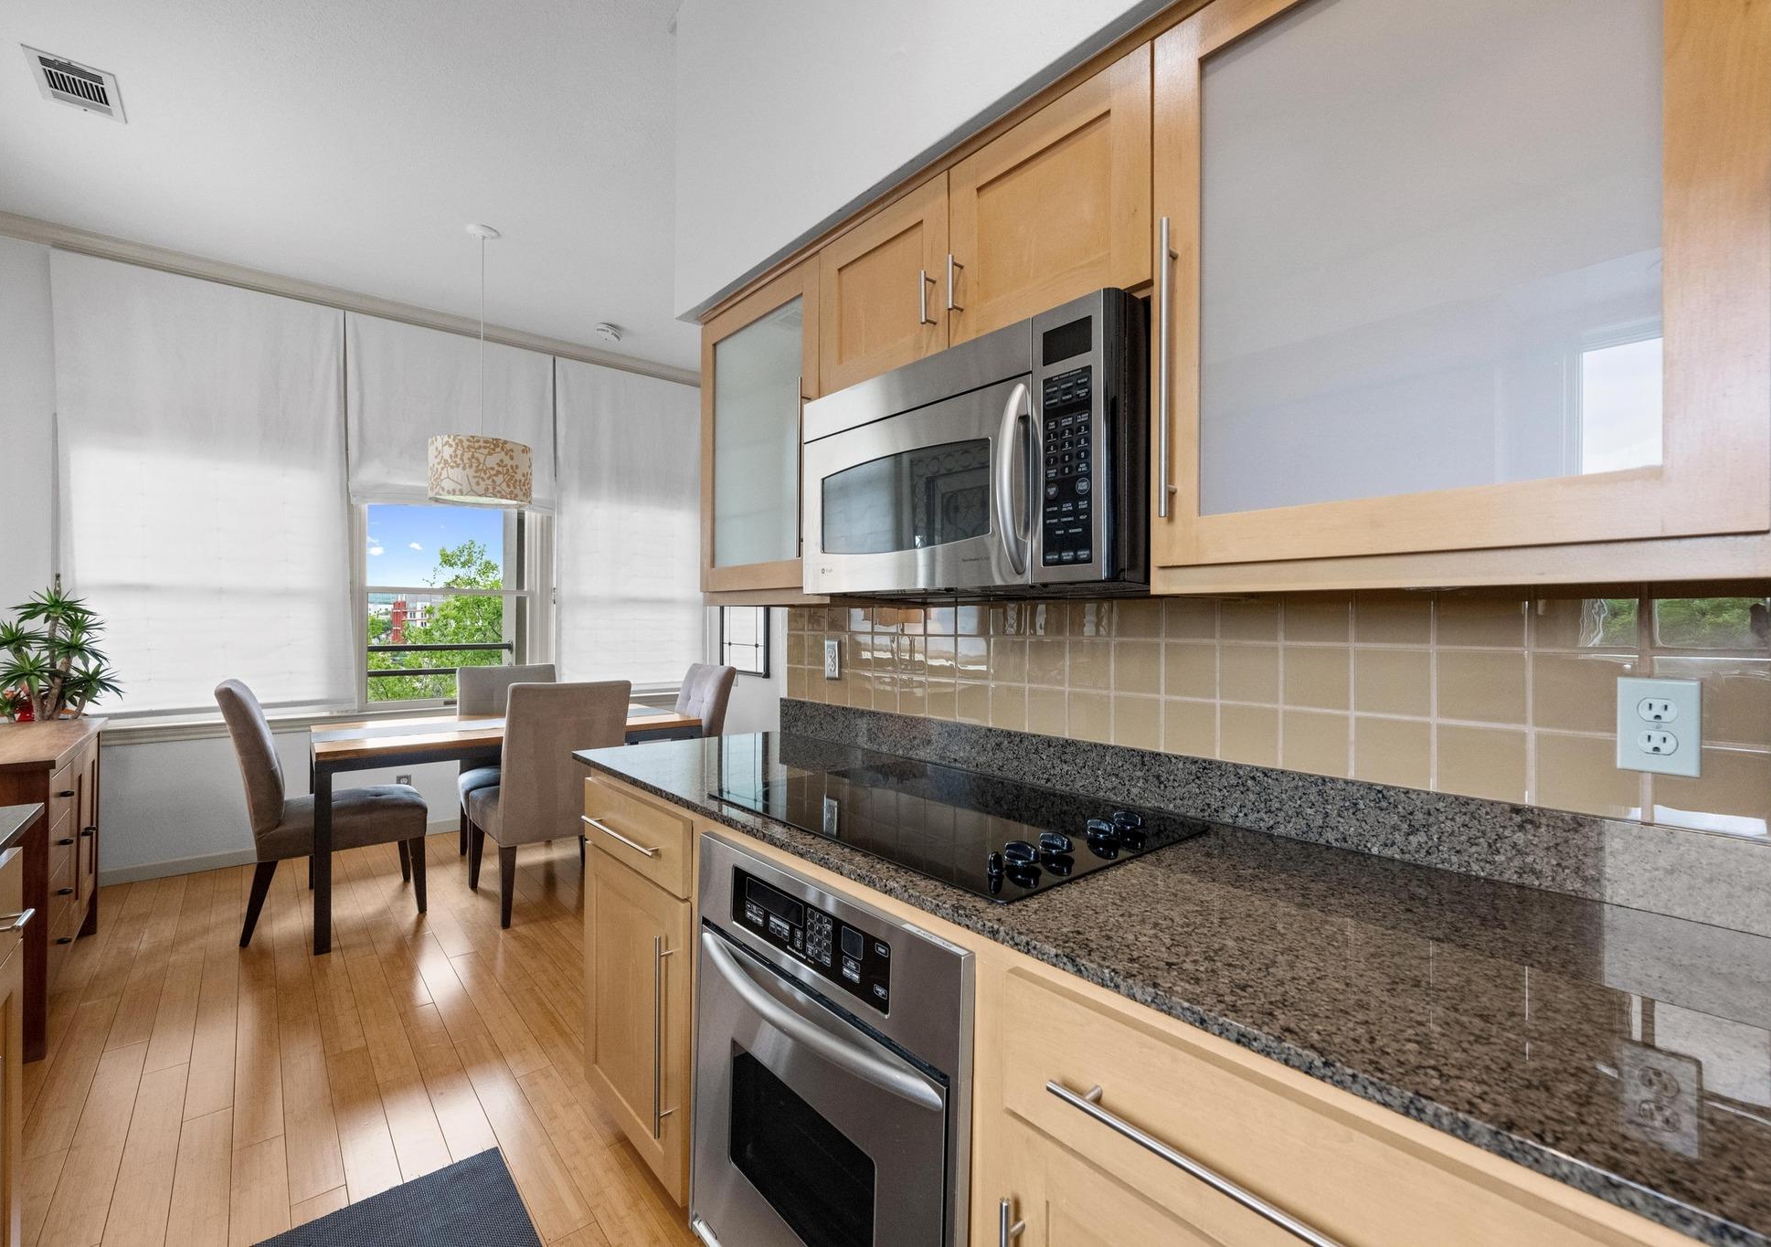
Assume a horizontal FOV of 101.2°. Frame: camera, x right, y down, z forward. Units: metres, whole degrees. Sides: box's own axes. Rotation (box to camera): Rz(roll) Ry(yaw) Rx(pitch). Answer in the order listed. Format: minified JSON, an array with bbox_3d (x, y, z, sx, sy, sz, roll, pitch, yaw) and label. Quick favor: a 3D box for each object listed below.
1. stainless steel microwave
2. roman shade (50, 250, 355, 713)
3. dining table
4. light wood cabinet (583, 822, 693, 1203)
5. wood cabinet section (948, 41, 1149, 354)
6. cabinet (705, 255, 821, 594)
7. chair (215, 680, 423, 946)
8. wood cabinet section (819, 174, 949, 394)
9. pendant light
[{"bbox_3d":[0.209,-0.271,1.434,0.400,0.415,0.760,0,0,-41],"label":"stainless steel microwave"},{"bbox_3d":[-3.380,-0.637,3.672,1.090,2.150,0.060,0,0,-39],"label":"roman shade"},{"bbox_3d":[-1.867,0.880,3.645,1.560,0.763,0.920,0,0,-39],"label":"dining table"},{"bbox_3d":[-0.364,0.815,1.903,0.610,0.840,0.610,0,0,-41],"label":"light wood cabinet"},{"bbox_3d":[0.364,-0.646,1.257,0.330,0.325,0.385,0,0,-42],"label":"wood cabinet section"},{"bbox_3d":[-0.208,-0.455,1.955,0.335,0.800,0.560,0,0,-41],"label":"cabinet"},{"bbox_3d":[-2.437,0.754,3.183,0.670,1.015,0.500,0,0,-37],"label":"chair"},{"bbox_3d":[0.108,-0.647,1.544,0.330,0.325,0.384,0,0,-42],"label":"wood cabinet section"},{"bbox_3d":[-1.897,-1.209,3.430,0.430,1.273,0.430,0,0,-39],"label":"pendant light"}]

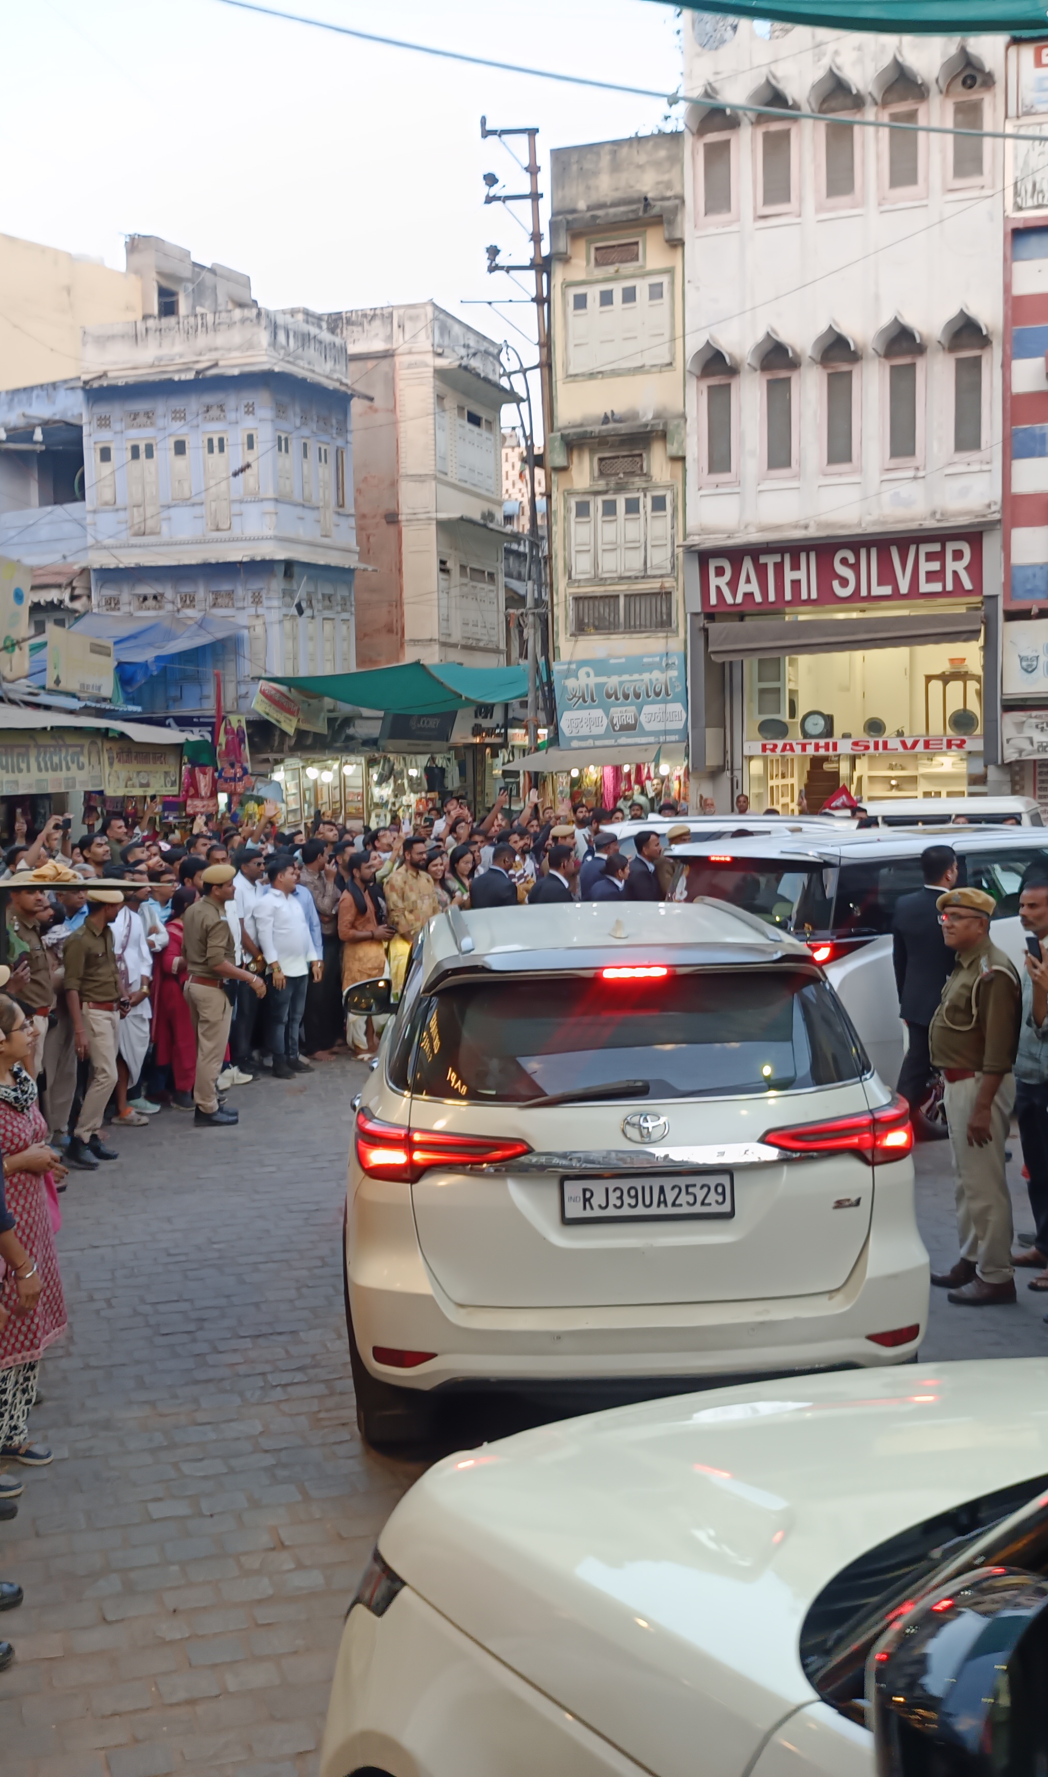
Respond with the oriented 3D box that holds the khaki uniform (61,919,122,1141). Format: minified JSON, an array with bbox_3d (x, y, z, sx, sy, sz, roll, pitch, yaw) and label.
[{"bbox_3d":[-2.665,0.873,10.550,0.340,1.360,0.480,2,5,41],"label":"khaki uniform"}]

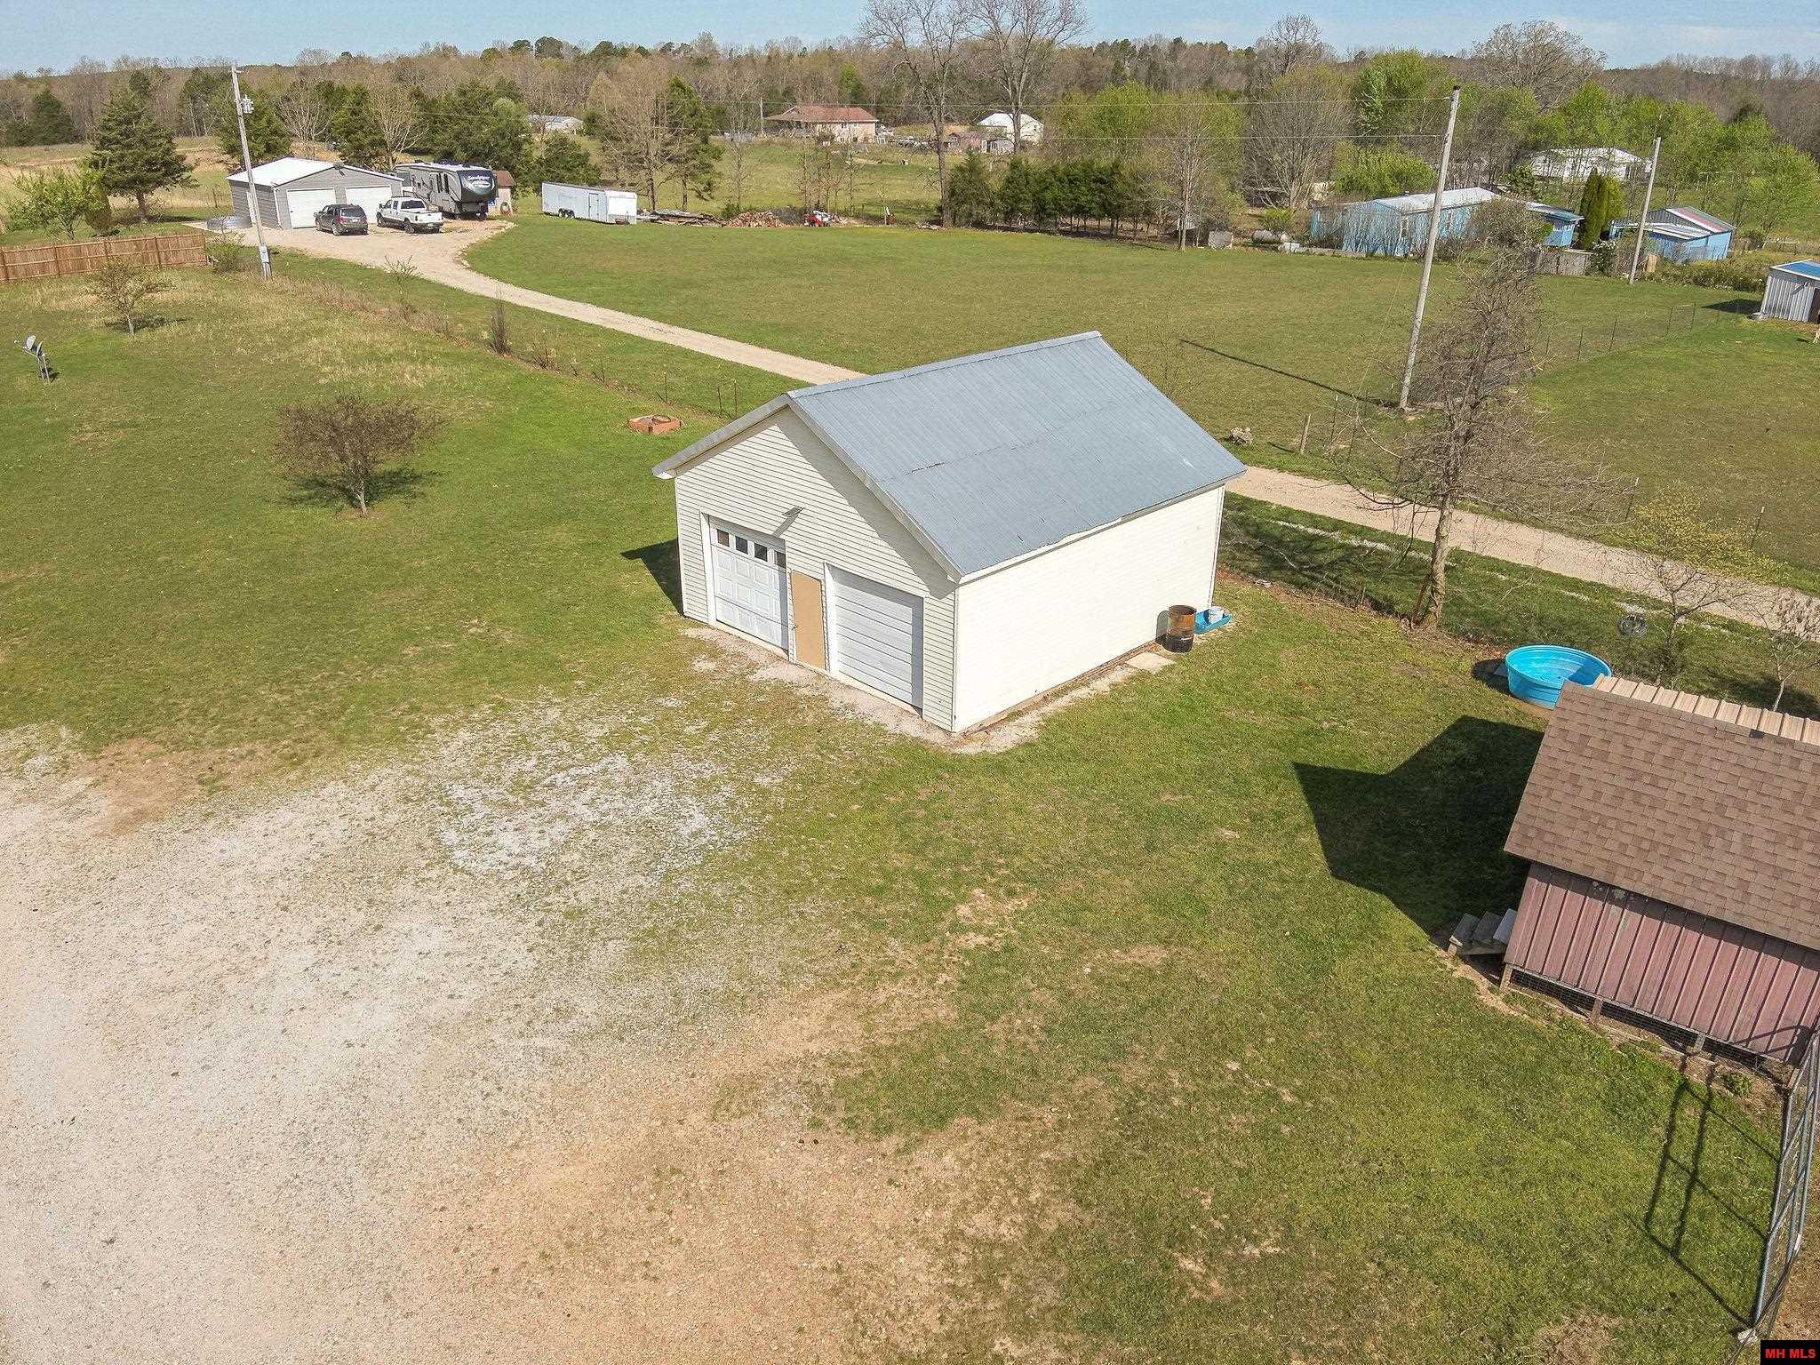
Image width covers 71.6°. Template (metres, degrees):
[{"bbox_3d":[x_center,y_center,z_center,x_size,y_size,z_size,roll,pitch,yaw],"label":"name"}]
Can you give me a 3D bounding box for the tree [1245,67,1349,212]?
[{"bbox_3d":[40.426,-56.940,132.147,10.000,13.680,10.000,8,26,14],"label":"tree"}]

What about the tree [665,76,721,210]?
[{"bbox_3d":[-18.657,-45.920,107.868,4.600,10.350,4.600,-3,25,-9],"label":"tree"}]

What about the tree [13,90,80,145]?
[{"bbox_3d":[-151.838,-99.083,221.457,8.800,9.000,8.800,-14,29,-29],"label":"tree"}]

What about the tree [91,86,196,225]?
[{"bbox_3d":[-52.940,-36.428,87.195,7.521,8.481,7.521,1,25,0],"label":"tree"}]

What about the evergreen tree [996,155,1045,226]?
[{"bbox_3d":[9.046,-40.355,103.595,3.800,5.450,3.800,3,25,4],"label":"evergreen tree"}]

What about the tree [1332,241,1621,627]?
[{"bbox_3d":[10.864,-4.645,24.446,5.400,7.500,5.000,1,25,0],"label":"tree"}]

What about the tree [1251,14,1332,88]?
[{"bbox_3d":[51.373,-79.807,170.988,11.239,18.846,11.239,1,25,0],"label":"tree"}]

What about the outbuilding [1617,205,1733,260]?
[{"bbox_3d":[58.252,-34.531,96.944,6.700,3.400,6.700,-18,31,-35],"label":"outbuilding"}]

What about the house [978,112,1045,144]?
[{"bbox_3d":[20.692,-112.101,255.068,8.800,5.580,9.600,-20,32,-37],"label":"house"}]

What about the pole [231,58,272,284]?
[{"bbox_3d":[-33.922,-26.425,65.236,0.900,10.300,0.600,1,25,0],"label":"pole"}]

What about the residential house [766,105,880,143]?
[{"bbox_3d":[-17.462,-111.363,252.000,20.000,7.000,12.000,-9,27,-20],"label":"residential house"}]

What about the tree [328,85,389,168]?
[{"bbox_3d":[-64.184,-64.414,146.625,6.200,8.700,6.200,-9,27,-20],"label":"tree"}]

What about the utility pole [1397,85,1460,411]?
[{"bbox_3d":[17.594,-14.436,42.788,0.330,10.388,0.330,1,25,0],"label":"utility pole"}]

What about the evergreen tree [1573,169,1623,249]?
[{"bbox_3d":[51.043,-35.279,93.838,3.747,5.460,3.372,1,25,0],"label":"evergreen tree"}]

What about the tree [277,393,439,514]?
[{"bbox_3d":[-13.174,-5.401,30.333,3.800,2.800,3.600,1,25,0],"label":"tree"}]

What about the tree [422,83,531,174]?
[{"bbox_3d":[-48.249,-61.188,139.201,11.800,9.300,10.500,1,25,0],"label":"tree"}]

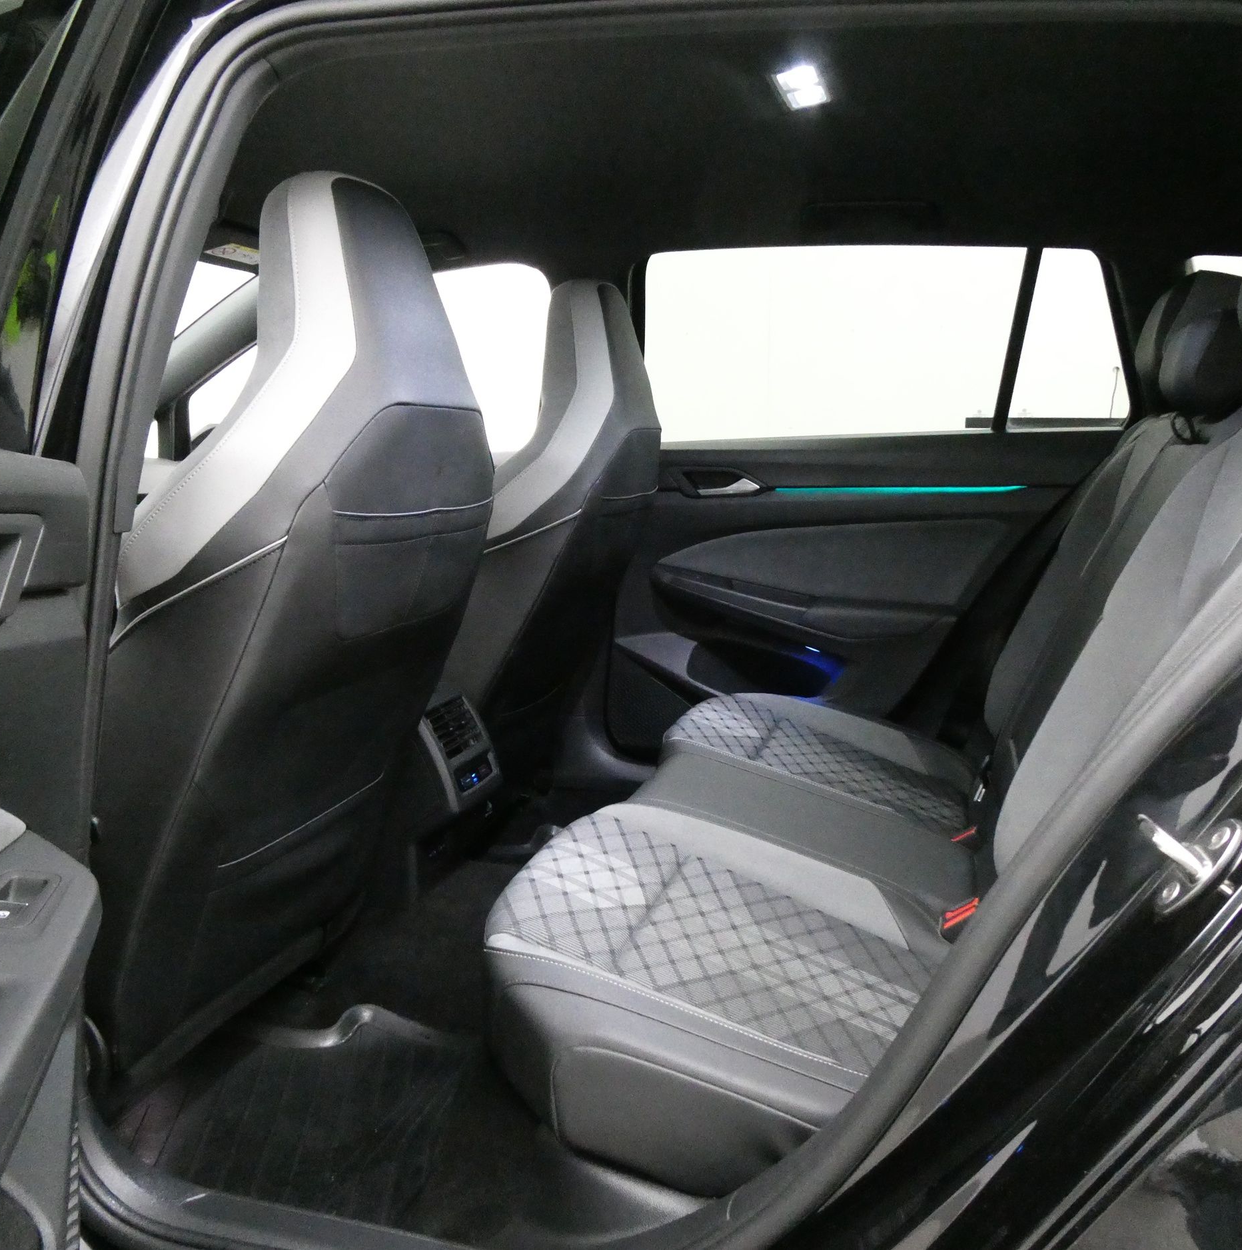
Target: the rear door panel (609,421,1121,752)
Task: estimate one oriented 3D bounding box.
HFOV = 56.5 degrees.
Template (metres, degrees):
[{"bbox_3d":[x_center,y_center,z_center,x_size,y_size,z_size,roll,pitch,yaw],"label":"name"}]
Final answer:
[{"bbox_3d":[0.415,-0.025,2.156,0.970,0.640,0.140,1,8,16],"label":"rear door panel"}]

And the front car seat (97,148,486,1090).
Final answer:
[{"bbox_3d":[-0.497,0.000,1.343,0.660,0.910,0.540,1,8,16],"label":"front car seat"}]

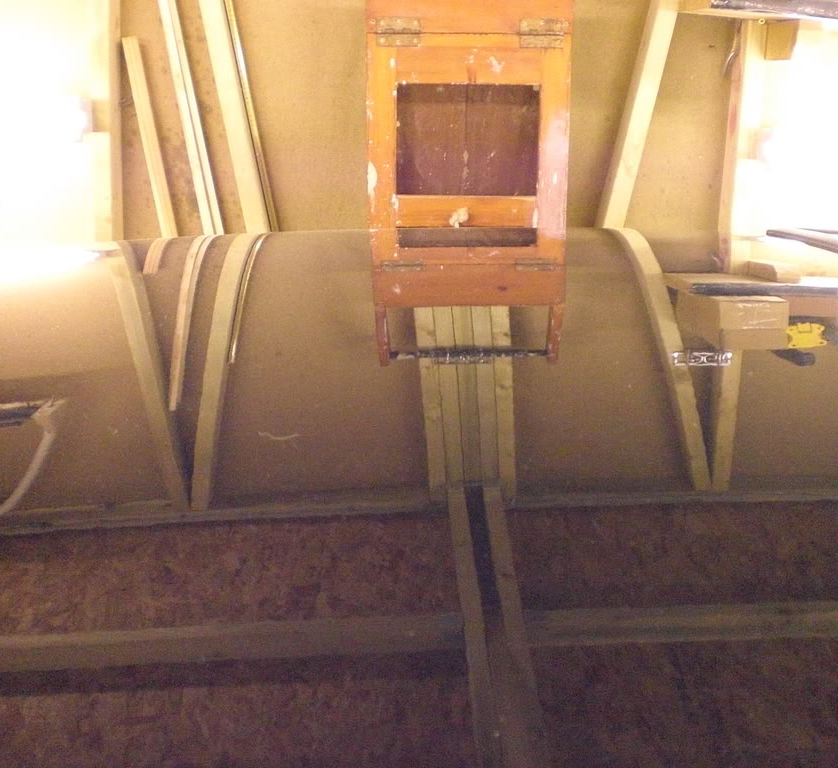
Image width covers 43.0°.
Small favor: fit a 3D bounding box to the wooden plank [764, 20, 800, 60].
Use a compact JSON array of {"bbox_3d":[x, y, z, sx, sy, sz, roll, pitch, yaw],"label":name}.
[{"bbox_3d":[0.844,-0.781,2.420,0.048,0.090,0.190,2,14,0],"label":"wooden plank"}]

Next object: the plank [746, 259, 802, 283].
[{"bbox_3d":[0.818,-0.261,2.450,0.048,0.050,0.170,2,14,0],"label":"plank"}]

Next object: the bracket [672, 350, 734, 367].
[{"bbox_3d":[0.687,-0.062,2.580,0.147,0.038,0.030,2,14,0],"label":"bracket"}]

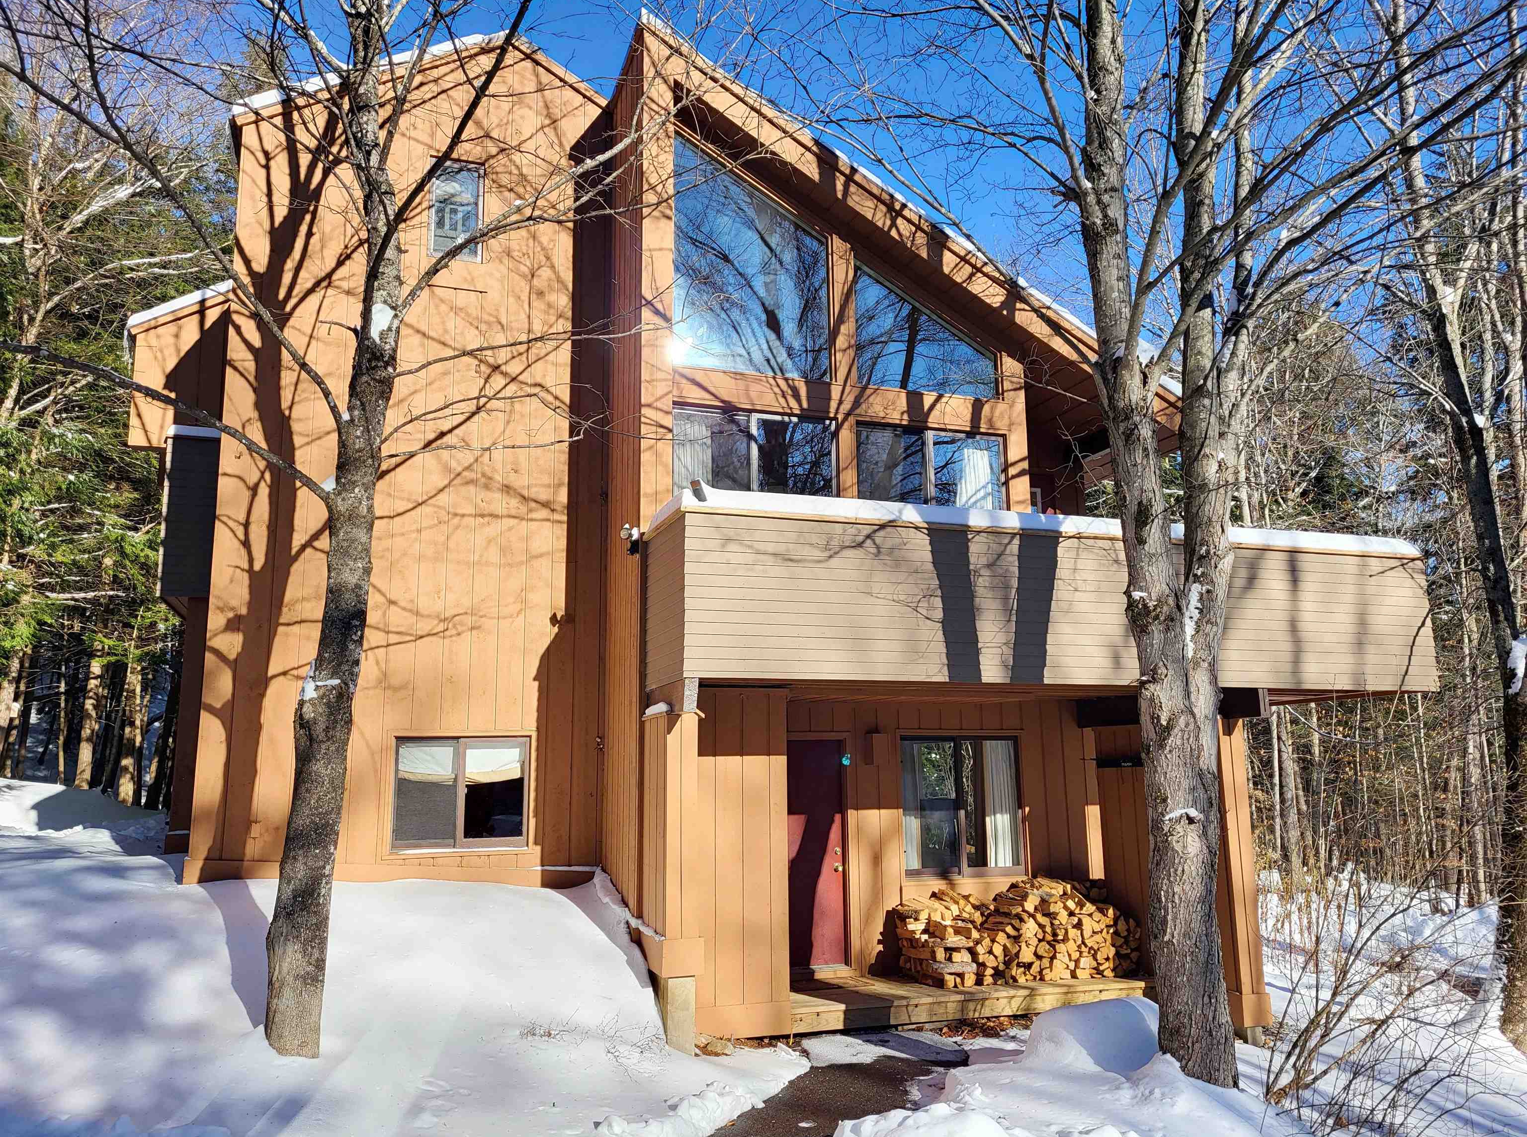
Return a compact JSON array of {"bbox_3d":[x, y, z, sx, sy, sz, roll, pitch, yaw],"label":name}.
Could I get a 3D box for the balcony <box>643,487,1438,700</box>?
[{"bbox_3d":[2.399,0.429,9.751,6.747,1.228,1.600,3,-10,-18],"label":"balcony"}]

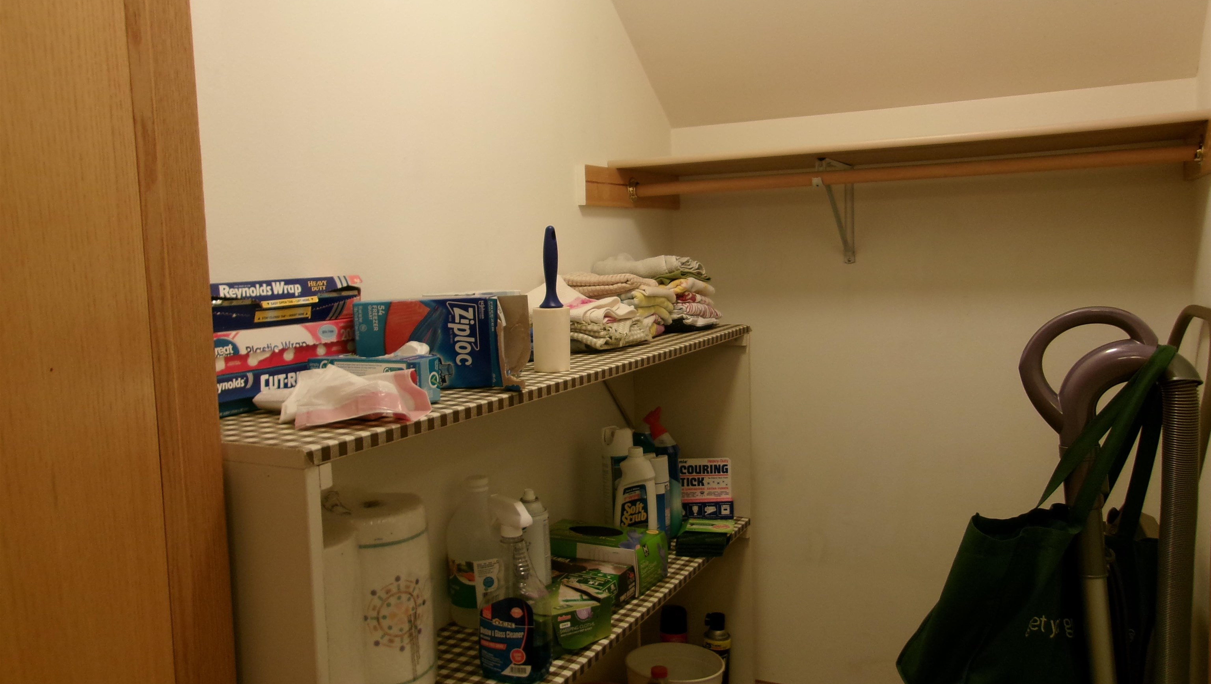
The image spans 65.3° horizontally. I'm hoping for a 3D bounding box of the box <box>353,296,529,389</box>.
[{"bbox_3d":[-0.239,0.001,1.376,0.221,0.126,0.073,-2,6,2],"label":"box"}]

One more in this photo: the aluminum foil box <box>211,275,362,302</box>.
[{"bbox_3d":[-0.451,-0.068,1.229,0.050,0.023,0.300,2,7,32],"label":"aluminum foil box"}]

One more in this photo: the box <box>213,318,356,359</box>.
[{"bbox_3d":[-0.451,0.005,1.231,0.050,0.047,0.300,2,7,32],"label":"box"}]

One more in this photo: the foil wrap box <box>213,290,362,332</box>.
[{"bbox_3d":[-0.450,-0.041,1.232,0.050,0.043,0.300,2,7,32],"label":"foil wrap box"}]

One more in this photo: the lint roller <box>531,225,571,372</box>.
[{"bbox_3d":[-0.087,-0.069,1.508,0.059,0.230,0.059,-2,6,-3],"label":"lint roller"}]

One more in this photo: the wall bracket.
[{"bbox_3d":[0.540,-0.301,2.215,0.027,0.245,0.325,1,6,27],"label":"wall bracket"}]

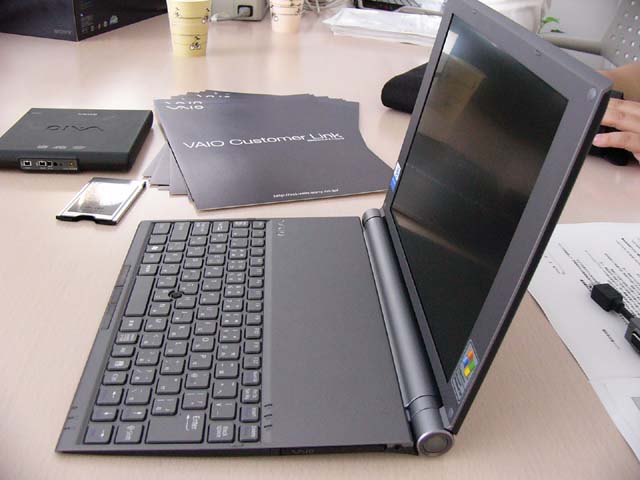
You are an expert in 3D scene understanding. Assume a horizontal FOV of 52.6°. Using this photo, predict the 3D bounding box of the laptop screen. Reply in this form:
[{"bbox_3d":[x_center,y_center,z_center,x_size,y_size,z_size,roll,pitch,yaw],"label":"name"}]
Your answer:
[{"bbox_3d":[0.084,-0.042,0.406,0.006,0.158,0.211,10,28,-10],"label":"laptop screen"}]

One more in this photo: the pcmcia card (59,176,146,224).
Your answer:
[{"bbox_3d":[-0.196,-0.036,0.589,0.054,0.005,0.086,5,29,1],"label":"pcmcia card"}]

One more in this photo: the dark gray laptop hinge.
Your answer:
[{"bbox_3d":[0.054,0.046,0.460,0.020,0.020,0.257,2,29,-5],"label":"dark gray laptop hinge"}]

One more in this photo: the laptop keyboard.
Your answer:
[{"bbox_3d":[-0.086,0.047,0.450,0.093,0.005,0.248,0,29,-4],"label":"laptop keyboard"}]

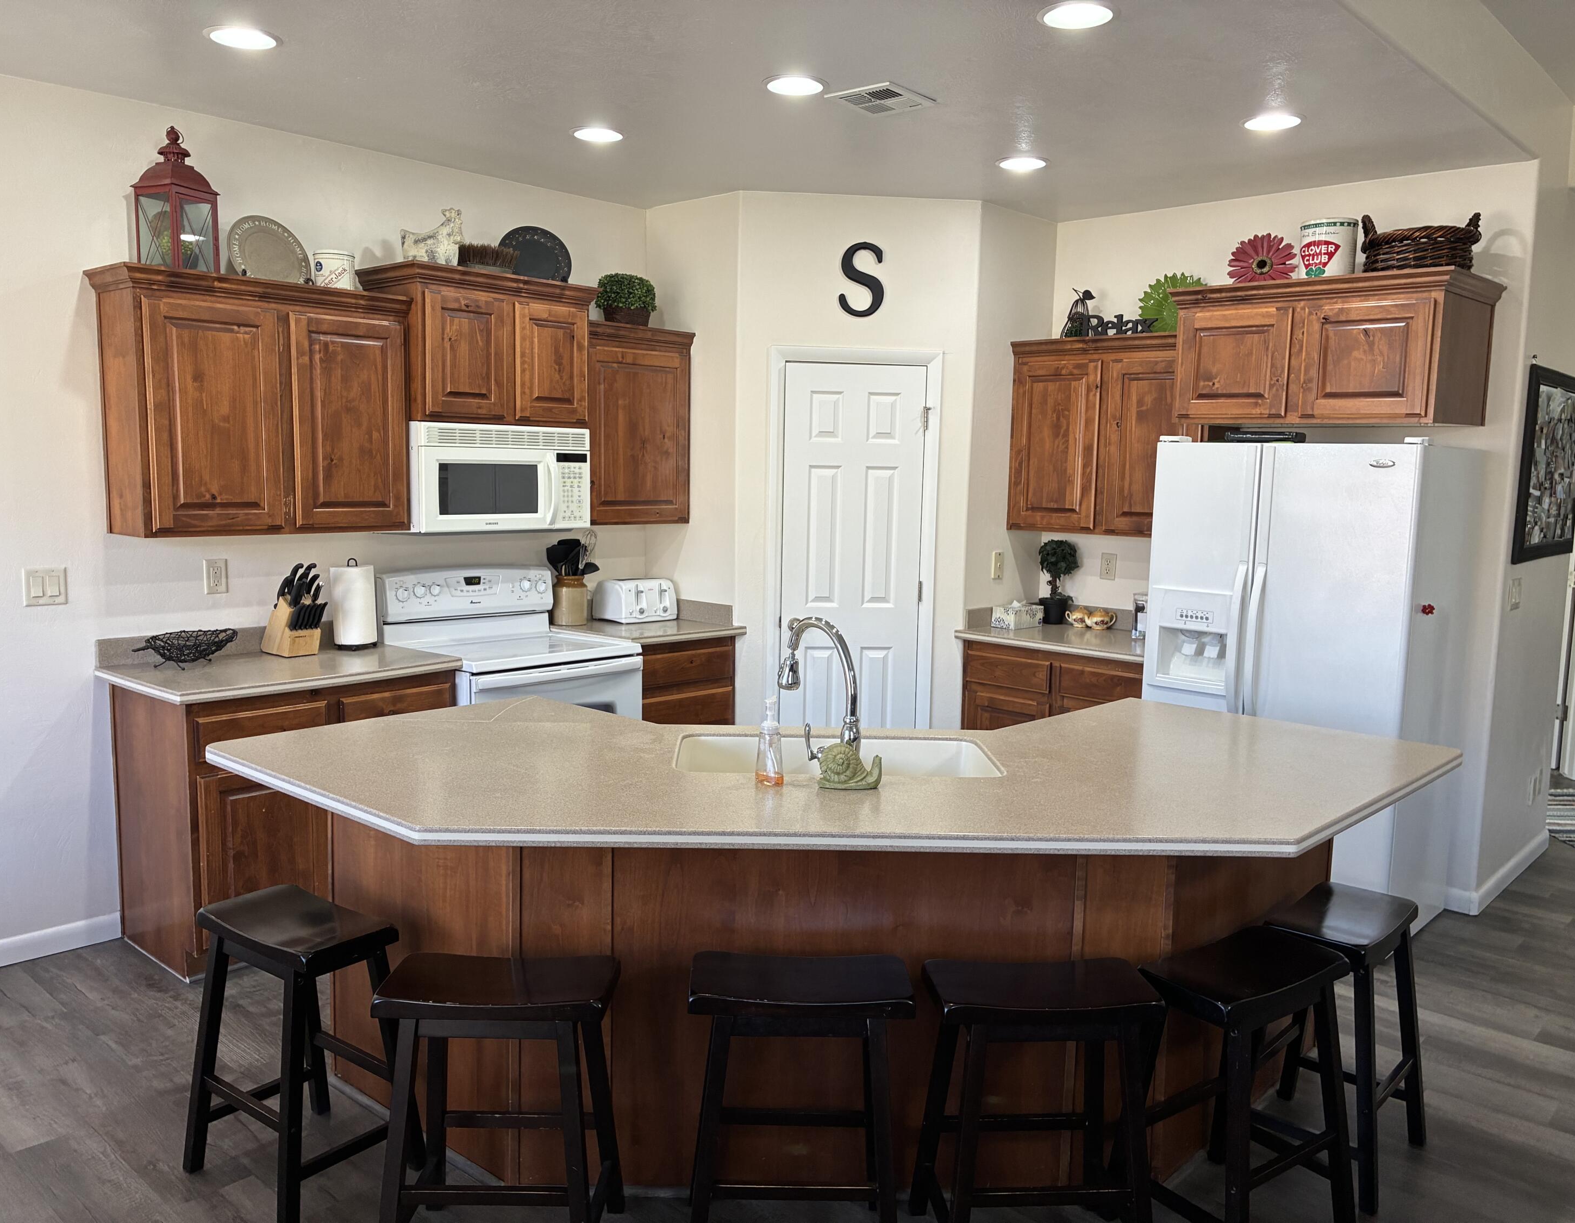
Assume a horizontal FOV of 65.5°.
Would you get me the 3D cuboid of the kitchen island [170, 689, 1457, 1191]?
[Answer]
[{"bbox_3d":[0.160,0.795,3.106,3.134,0.914,1.489,1,7,-1],"label":"kitchen island"}]

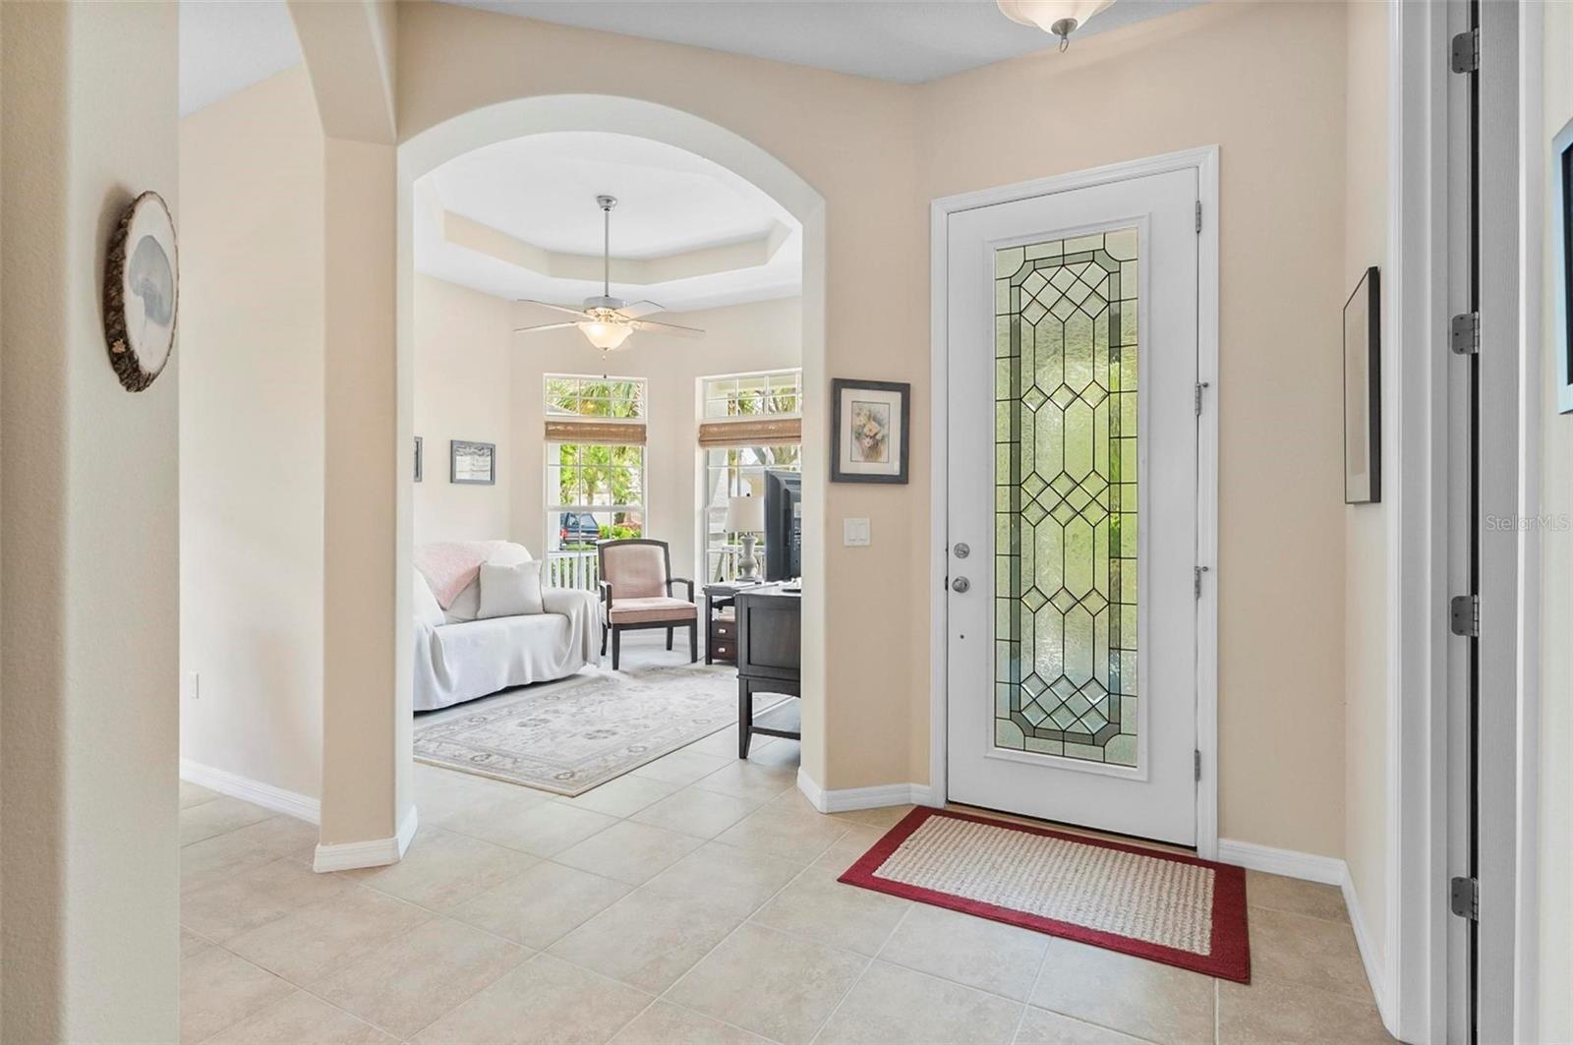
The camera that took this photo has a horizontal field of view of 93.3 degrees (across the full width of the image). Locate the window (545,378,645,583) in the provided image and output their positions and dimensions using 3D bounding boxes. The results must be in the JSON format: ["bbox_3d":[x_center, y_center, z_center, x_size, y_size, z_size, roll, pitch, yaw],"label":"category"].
[{"bbox_3d":[-1.716,-0.329,6.686,0.900,1.966,0.100,0,1,-15],"label":"window"}]

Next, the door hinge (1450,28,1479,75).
[{"bbox_3d":[1.486,-1.031,1.625,0.047,0.090,0.016,0,1,28],"label":"door hinge"}]

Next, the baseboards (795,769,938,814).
[{"bbox_3d":[0.319,1.131,3.171,0.480,0.082,0.370,0,1,-16],"label":"baseboards"}]

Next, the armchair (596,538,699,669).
[{"bbox_3d":[-1.150,0.636,6.090,0.670,0.970,0.710,0,1,-25],"label":"armchair"}]

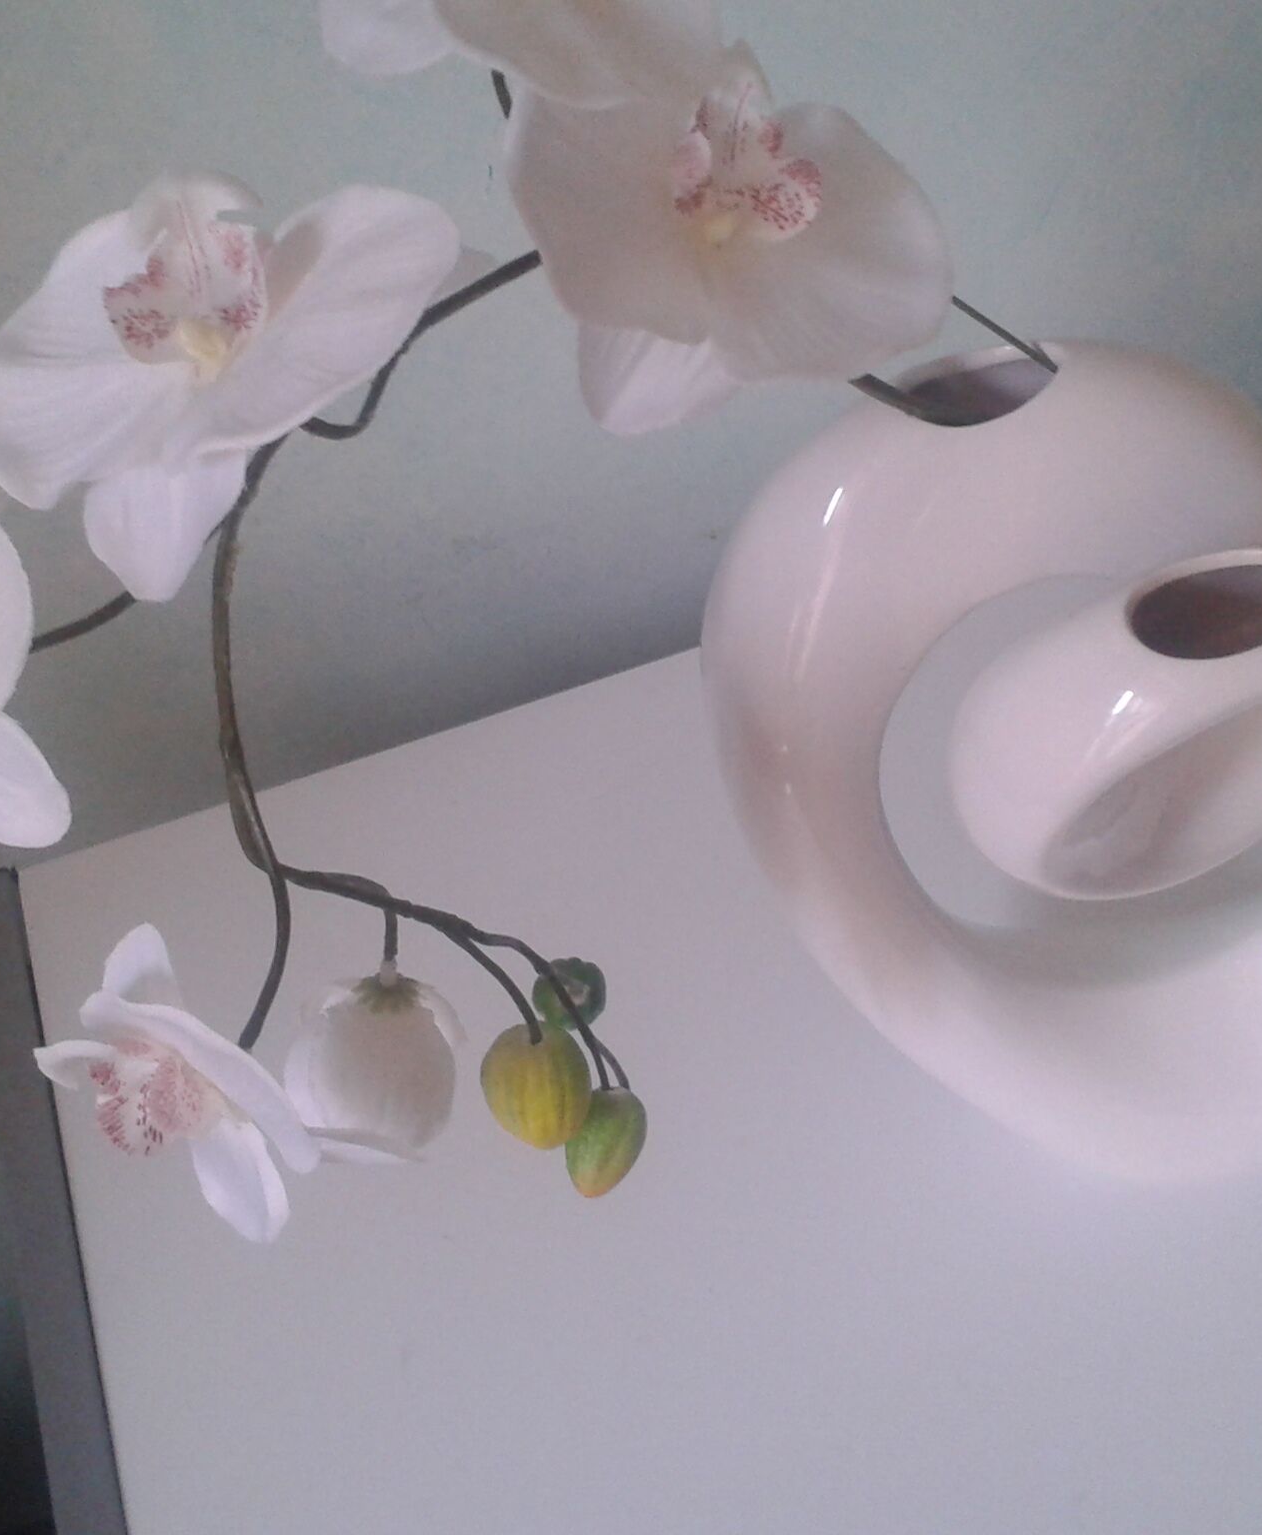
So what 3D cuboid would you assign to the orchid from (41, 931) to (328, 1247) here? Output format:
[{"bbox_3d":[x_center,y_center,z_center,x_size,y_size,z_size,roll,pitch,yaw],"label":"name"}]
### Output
[{"bbox_3d":[-0.105,0.074,0.500,0.045,0.073,0.075,-38,13,-19],"label":"orchid"}]

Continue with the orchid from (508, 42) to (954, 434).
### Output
[{"bbox_3d":[0.020,-0.107,0.430,0.088,0.042,0.078,-7,63,-5],"label":"orchid"}]

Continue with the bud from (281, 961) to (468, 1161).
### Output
[{"bbox_3d":[-0.060,0.069,0.500,0.042,0.042,0.038,1,37,-8],"label":"bud"}]

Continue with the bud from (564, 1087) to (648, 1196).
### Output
[{"bbox_3d":[-0.006,0.086,0.490,0.018,0.027,0.018,5,35,-3],"label":"bud"}]

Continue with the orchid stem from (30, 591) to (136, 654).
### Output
[{"bbox_3d":[-0.115,-0.031,0.450,0.026,0.005,0.006,-30,54,0],"label":"orchid stem"}]

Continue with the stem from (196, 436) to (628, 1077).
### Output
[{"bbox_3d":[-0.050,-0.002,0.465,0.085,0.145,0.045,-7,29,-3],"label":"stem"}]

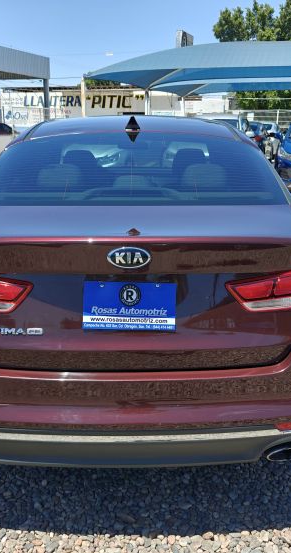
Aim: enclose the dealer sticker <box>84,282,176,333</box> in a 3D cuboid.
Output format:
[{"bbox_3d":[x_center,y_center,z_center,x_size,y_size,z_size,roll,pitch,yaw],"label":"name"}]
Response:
[{"bbox_3d":[-0.050,0.096,1.600,0.305,0.160,0.012,0,5,0],"label":"dealer sticker"}]

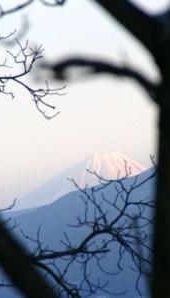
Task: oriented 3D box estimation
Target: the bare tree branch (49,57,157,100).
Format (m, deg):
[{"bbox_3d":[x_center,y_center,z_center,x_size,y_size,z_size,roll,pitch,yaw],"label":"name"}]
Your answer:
[{"bbox_3d":[0.050,-0.189,10.000,0.290,0.118,0.180,0,-1,0],"label":"bare tree branch"}]

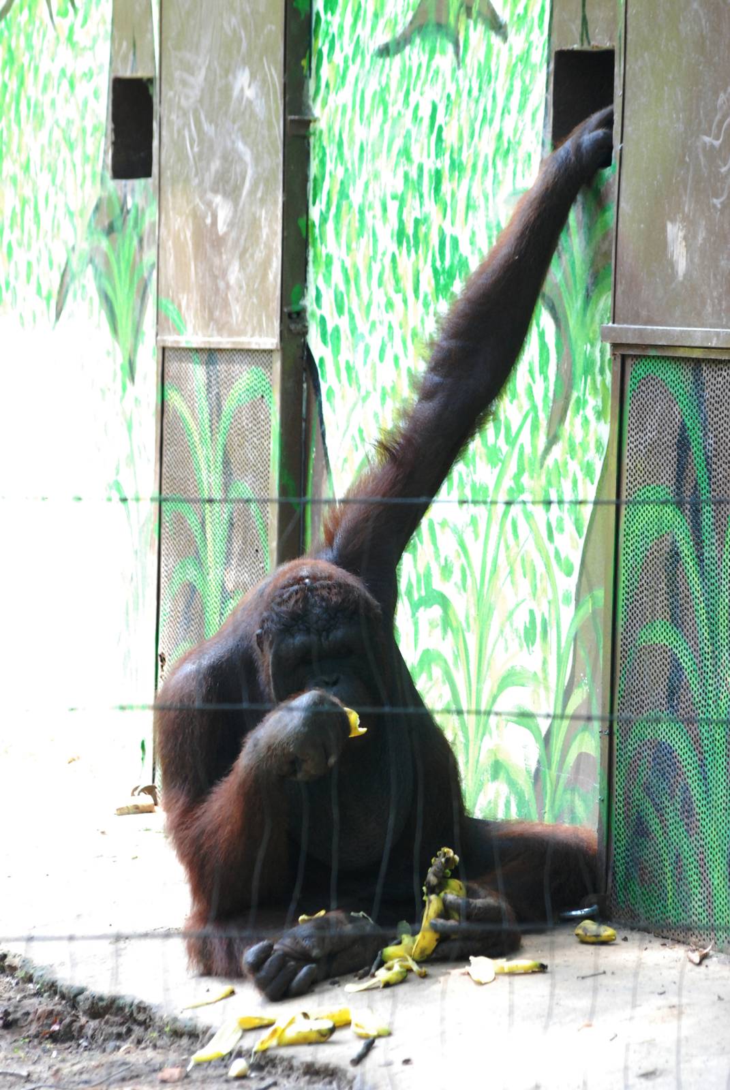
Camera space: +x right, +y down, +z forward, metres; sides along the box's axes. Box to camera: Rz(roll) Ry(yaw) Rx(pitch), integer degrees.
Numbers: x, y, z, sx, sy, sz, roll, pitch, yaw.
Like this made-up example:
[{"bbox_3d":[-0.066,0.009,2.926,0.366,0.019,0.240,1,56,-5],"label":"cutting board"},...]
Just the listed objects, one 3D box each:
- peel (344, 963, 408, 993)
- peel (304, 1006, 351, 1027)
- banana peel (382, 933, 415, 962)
[{"bbox_3d":[0.019,0.714,11.250,0.105,0.036,0.055,-1,4,-30],"label":"peel"},{"bbox_3d":[-0.062,0.764,11.050,0.082,0.034,0.050,1,2,0],"label":"peel"},{"bbox_3d":[0.058,0.689,11.650,0.060,0.049,0.050,1,2,0],"label":"banana peel"}]

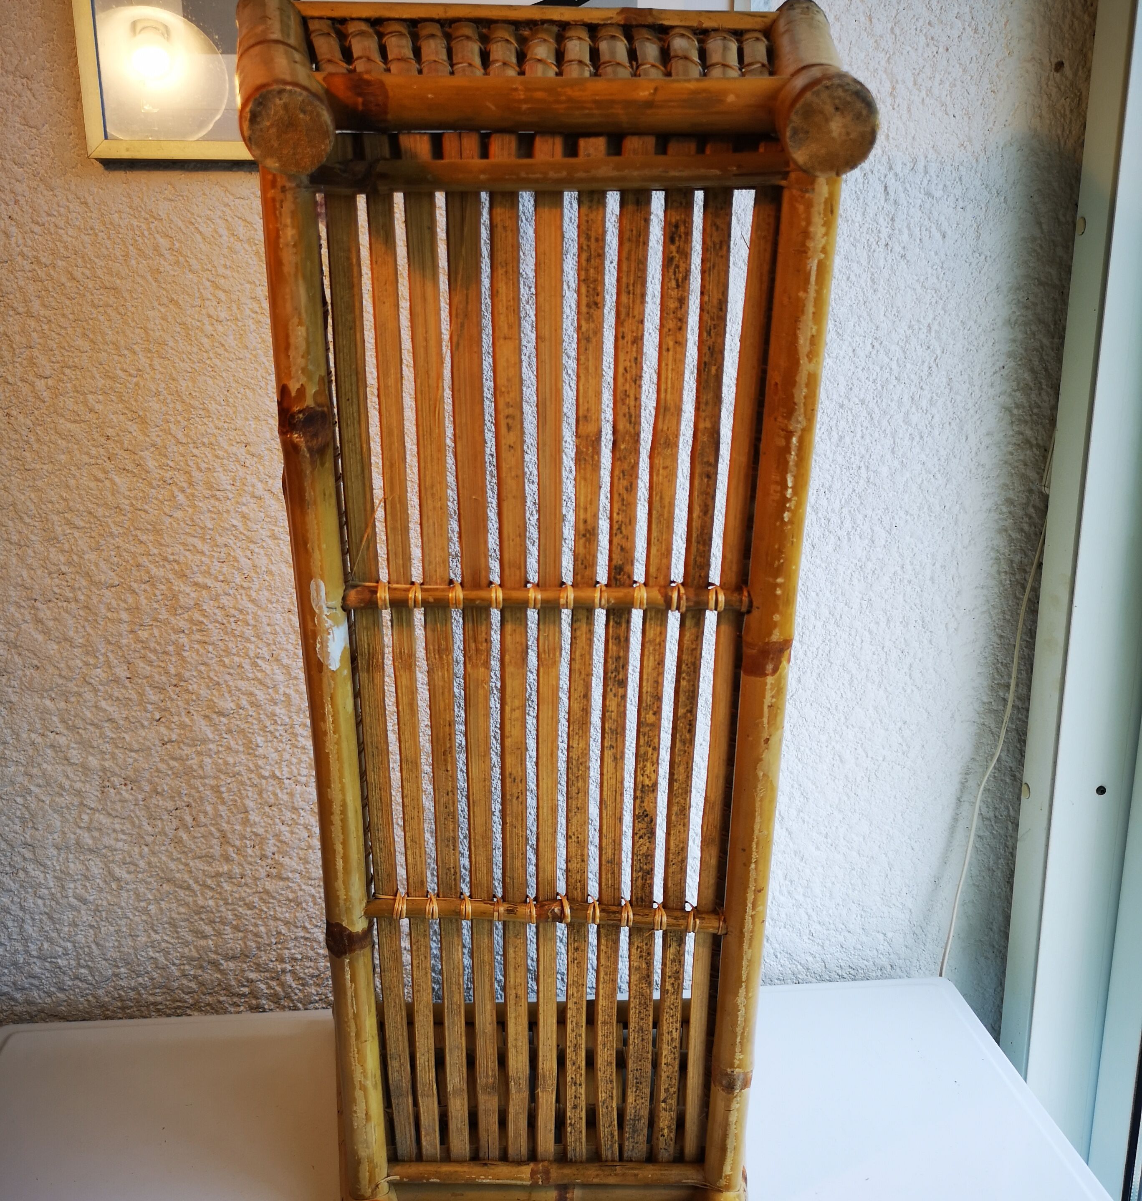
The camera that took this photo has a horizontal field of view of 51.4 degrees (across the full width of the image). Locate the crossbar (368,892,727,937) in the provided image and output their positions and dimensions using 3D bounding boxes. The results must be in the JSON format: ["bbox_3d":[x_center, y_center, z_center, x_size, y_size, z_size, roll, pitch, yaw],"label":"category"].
[{"bbox_3d":[-0.017,0.214,0.807,0.245,0.013,0.013,3,23,-5],"label":"crossbar"}]

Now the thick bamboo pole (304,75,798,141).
[{"bbox_3d":[-0.007,-0.250,0.598,0.234,0.028,0.028,-1,24,-3],"label":"thick bamboo pole"}]

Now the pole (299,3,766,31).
[{"bbox_3d":[-0.019,-0.383,0.778,0.312,0.012,0.012,0,24,-3],"label":"pole"}]

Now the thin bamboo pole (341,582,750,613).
[{"bbox_3d":[-0.014,-0.001,0.656,0.226,0.013,0.013,0,23,-1],"label":"thin bamboo pole"}]

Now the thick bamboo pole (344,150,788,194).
[{"bbox_3d":[-0.004,-0.222,0.616,0.233,0.019,0.019,-1,24,-3],"label":"thick bamboo pole"}]

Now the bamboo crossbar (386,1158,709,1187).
[{"bbox_3d":[-0.019,0.472,0.979,0.268,0.019,0.019,0,0,-3],"label":"bamboo crossbar"}]

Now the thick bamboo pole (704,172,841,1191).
[{"bbox_3d":[0.122,0.099,0.765,0.028,0.745,0.028,-1,24,-3],"label":"thick bamboo pole"}]

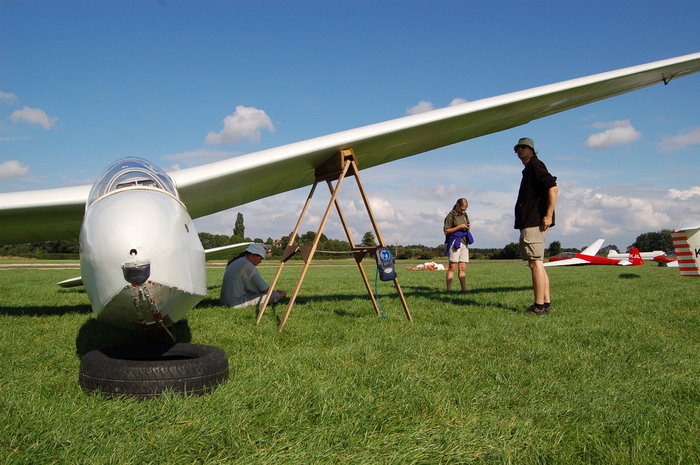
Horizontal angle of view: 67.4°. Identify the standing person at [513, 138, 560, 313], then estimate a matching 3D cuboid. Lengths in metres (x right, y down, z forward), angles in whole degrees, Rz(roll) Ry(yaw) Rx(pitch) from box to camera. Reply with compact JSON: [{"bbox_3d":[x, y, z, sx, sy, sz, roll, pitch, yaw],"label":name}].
[{"bbox_3d":[1.942,-0.074,5.470,0.420,1.810,0.520,2,-3,-28],"label":"standing person"}]

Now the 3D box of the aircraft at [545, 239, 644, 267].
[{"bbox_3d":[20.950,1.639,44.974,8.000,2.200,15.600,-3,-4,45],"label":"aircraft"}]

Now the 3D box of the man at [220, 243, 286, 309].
[{"bbox_3d":[-1.119,0.488,6.003,0.780,0.750,0.580,1,-3,-18],"label":"man"}]

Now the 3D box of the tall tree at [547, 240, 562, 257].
[{"bbox_3d":[86.003,7.658,219.891,5.500,7.800,5.500,0,-3,0],"label":"tall tree"}]

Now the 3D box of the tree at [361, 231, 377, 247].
[{"bbox_3d":[7.971,5.861,219.980,6.300,11.400,6.300,0,-3,0],"label":"tree"}]

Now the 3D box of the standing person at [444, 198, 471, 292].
[{"bbox_3d":[1.845,0.206,9.001,0.470,1.620,0.400,2,-3,-30],"label":"standing person"}]

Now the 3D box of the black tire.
[{"bbox_3d":[-0.825,0.587,2.214,0.595,0.168,0.595,0,-3,0],"label":"black tire"}]

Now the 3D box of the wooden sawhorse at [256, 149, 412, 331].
[{"bbox_3d":[-0.125,0.054,4.623,1.290,1.470,0.650,2,-3,-29],"label":"wooden sawhorse"}]

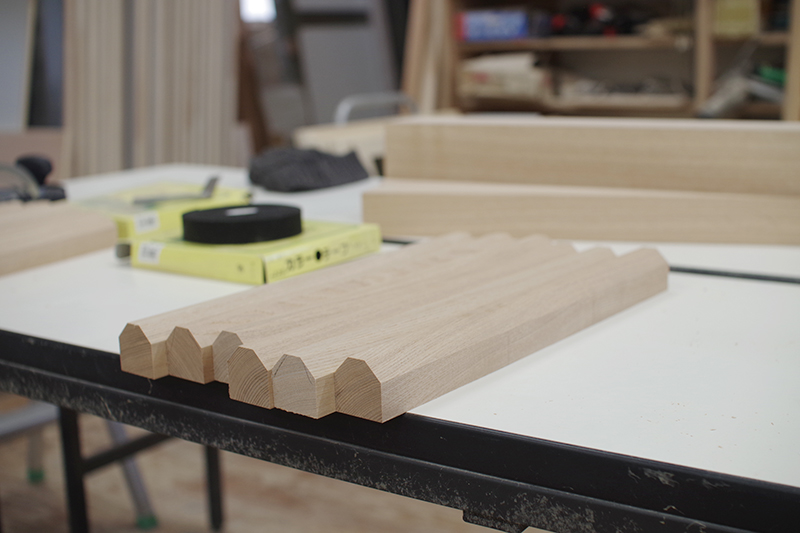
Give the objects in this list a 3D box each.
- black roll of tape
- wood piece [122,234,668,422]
[{"bbox_3d":[-0.167,-0.046,1.065,0.123,0.022,0.123,-4,12,-9],"label":"black roll of tape"},{"bbox_3d":[0.020,0.029,0.781,0.216,0.036,0.413,8,16,38],"label":"wood piece"}]

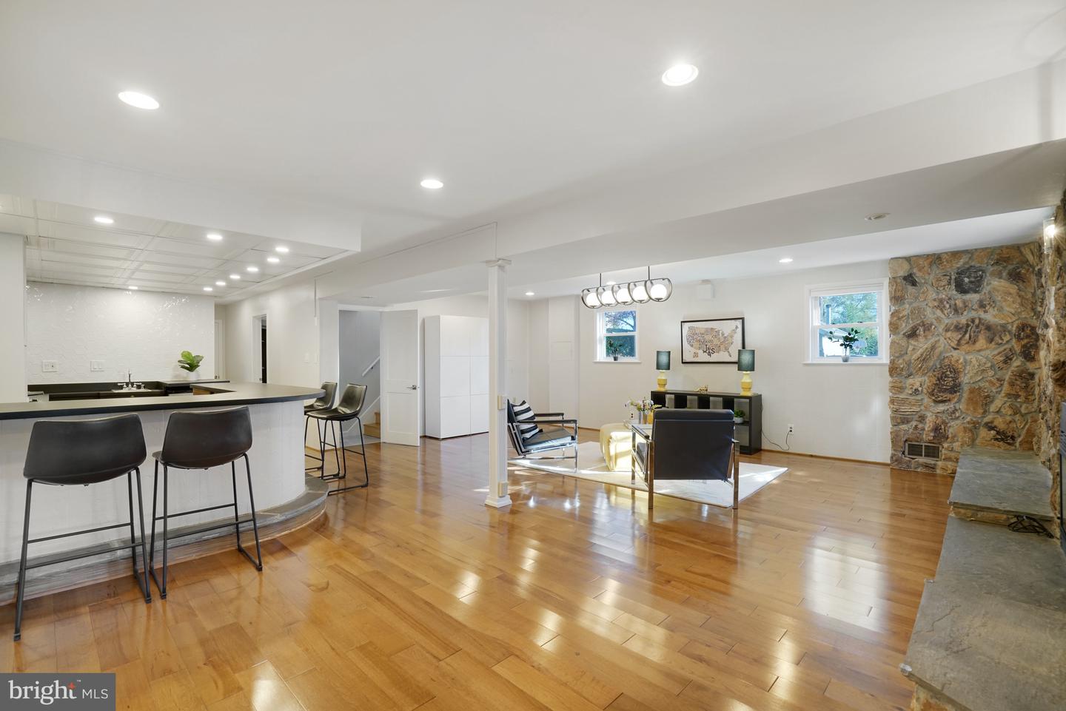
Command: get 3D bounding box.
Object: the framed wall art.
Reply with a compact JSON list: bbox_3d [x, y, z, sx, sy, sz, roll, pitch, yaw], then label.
[{"bbox_3d":[2.666,-0.201,7.051,0.950,0.665,0.030,-1,0,43],"label":"framed wall art"}]

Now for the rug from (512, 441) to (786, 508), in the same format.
[{"bbox_3d":[1.309,1.313,5.696,2.750,0.012,1.960,-1,0,43],"label":"rug"}]

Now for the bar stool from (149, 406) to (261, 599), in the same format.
[{"bbox_3d":[-2.018,0.817,2.916,0.490,1.010,0.480,-1,0,43],"label":"bar stool"}]

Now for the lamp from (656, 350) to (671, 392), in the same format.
[{"bbox_3d":[2.006,0.233,7.340,0.230,0.620,0.230,-1,0,43],"label":"lamp"}]

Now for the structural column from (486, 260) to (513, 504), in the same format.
[{"bbox_3d":[-0.313,0.244,4.211,0.170,2.150,0.170,-1,0,43],"label":"structural column"}]

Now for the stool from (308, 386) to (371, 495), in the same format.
[{"bbox_3d":[-2.031,0.826,4.828,0.480,1.010,0.490,-1,0,43],"label":"stool"}]

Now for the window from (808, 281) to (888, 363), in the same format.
[{"bbox_3d":[3.918,-0.395,5.936,0.870,1.020,0.120,-1,0,43],"label":"window"}]

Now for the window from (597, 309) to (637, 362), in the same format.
[{"bbox_3d":[1.480,-0.345,8.212,0.840,0.950,0.120,-1,0,43],"label":"window"}]

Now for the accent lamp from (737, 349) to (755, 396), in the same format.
[{"bbox_3d":[2.901,0.224,6.451,0.235,0.620,0.235,-1,0,43],"label":"accent lamp"}]

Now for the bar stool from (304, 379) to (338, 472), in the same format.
[{"bbox_3d":[-2.500,0.831,5.293,0.480,1.010,0.490,-1,0,43],"label":"bar stool"}]

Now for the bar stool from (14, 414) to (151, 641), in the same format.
[{"bbox_3d":[-2.394,0.817,2.527,0.490,1.010,0.480,-1,0,43],"label":"bar stool"}]

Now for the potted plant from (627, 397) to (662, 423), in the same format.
[{"bbox_3d":[1.347,0.665,5.705,0.410,0.320,0.270,0,0,13],"label":"potted plant"}]

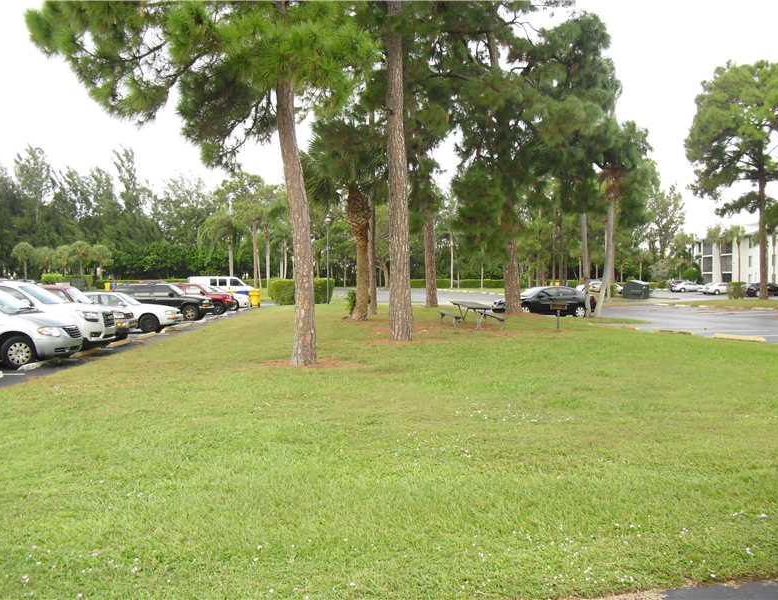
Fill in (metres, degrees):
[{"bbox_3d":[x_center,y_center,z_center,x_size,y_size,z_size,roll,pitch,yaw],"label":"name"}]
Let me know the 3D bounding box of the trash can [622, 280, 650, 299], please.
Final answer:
[{"bbox_3d":[22.000,-0.900,74.000,1.800,1.600,1.900,0,1,24],"label":"trash can"}]

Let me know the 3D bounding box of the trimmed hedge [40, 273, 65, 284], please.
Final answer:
[{"bbox_3d":[-34.000,-1.400,85.000,2.500,2.300,2.000,0,1,0],"label":"trimmed hedge"}]

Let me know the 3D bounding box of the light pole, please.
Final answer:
[{"bbox_3d":[-4.145,-2.754,57.000,0.420,6.140,0.420,0,1,0],"label":"light pole"}]

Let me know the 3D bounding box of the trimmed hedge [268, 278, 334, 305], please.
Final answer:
[{"bbox_3d":[-6.500,-0.600,61.500,4.700,1.880,2.000,0,1,0],"label":"trimmed hedge"}]

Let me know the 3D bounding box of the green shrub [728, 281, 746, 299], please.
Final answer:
[{"bbox_3d":[31.743,-0.906,76.000,1.600,1.570,1.600,0,1,0],"label":"green shrub"}]

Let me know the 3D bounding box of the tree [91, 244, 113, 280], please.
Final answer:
[{"bbox_3d":[-36.500,-3.820,106.000,2.800,6.510,2.800,0,1,0],"label":"tree"}]

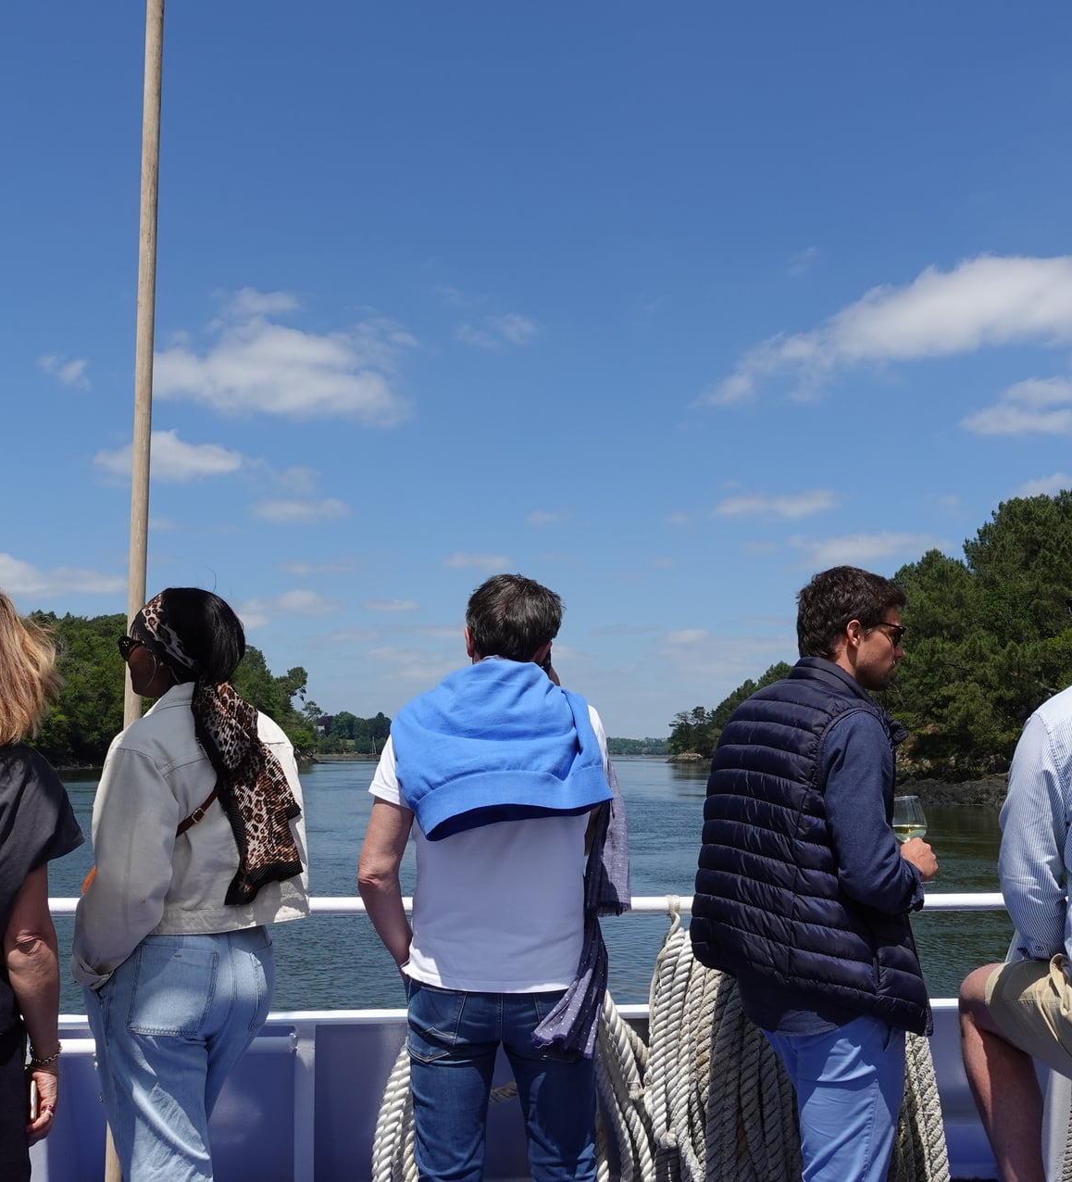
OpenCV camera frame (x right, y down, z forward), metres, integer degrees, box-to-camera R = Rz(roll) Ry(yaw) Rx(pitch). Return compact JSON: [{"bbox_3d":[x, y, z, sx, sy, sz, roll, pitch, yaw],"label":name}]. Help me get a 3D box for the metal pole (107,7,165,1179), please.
[{"bbox_3d":[-0.918,0.009,2.822,0.043,3.200,0.043,0,-7,0],"label":"metal pole"}]

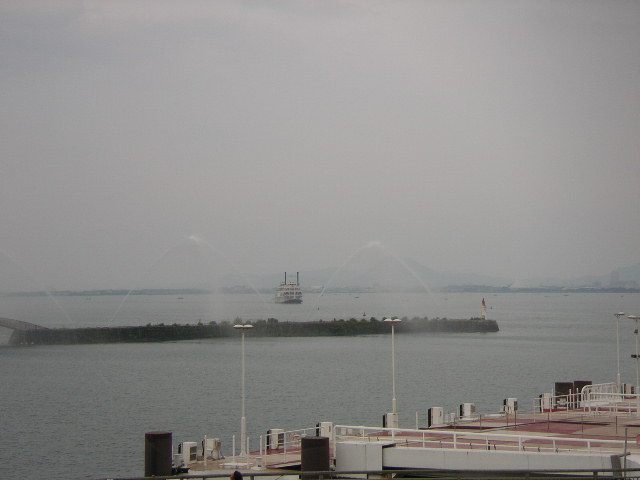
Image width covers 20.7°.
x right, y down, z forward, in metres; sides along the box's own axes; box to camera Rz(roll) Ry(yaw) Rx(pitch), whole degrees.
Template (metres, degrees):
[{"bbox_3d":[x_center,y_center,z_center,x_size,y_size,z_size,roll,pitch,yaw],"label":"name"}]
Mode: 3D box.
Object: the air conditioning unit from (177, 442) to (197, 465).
[{"bbox_3d":[-4.926,7.934,65.534,0.560,0.860,0.470,-1,-2,30],"label":"air conditioning unit"}]

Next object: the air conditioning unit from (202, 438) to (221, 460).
[{"bbox_3d":[-4.129,7.977,67.130,0.560,0.860,0.470,-1,-2,30],"label":"air conditioning unit"}]

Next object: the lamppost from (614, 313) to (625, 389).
[{"bbox_3d":[17.394,6.785,102.224,0.370,5.100,0.830,-1,-2,30],"label":"lamppost"}]

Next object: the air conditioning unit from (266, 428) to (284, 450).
[{"bbox_3d":[-1.794,8.091,71.381,0.560,0.860,0.470,-1,-2,30],"label":"air conditioning unit"}]

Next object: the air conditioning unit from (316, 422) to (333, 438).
[{"bbox_3d":[0.202,8.178,74.676,0.560,0.860,0.470,-1,-2,30],"label":"air conditioning unit"}]

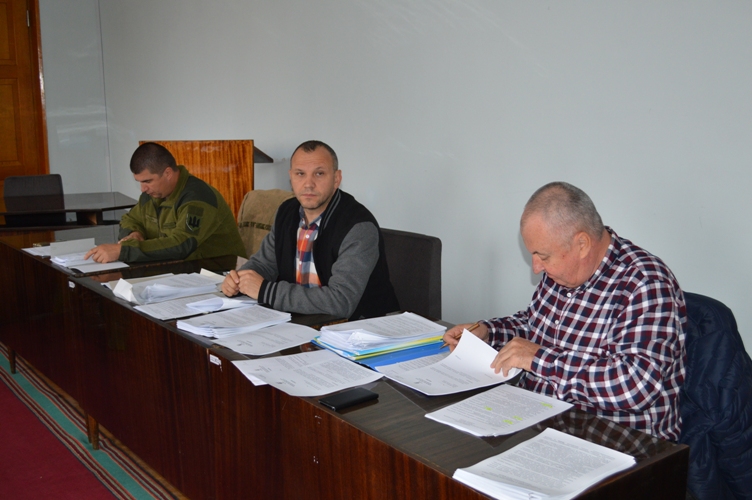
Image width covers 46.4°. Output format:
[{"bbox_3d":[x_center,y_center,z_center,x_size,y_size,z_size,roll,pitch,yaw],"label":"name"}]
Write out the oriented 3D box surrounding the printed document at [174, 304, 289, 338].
[{"bbox_3d":[-0.460,0.236,2.869,0.300,0.028,0.220,-10,14,-42],"label":"printed document"}]

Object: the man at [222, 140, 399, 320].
[{"bbox_3d":[-0.201,0.274,3.234,0.660,1.320,0.580,-10,14,-41],"label":"man"}]

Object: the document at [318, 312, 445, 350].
[{"bbox_3d":[0.021,0.246,2.629,0.300,0.040,0.220,-7,12,-31],"label":"document"}]

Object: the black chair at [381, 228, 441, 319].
[{"bbox_3d":[-0.095,0.436,3.341,0.580,0.960,0.500,-8,13,-36],"label":"black chair"}]

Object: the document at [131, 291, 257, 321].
[{"bbox_3d":[-0.643,0.187,3.018,0.297,0.020,0.210,-9,14,-37],"label":"document"}]

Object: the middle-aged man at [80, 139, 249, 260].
[{"bbox_3d":[-0.891,0.137,3.961,0.700,1.240,0.620,-8,14,-37],"label":"middle-aged man"}]

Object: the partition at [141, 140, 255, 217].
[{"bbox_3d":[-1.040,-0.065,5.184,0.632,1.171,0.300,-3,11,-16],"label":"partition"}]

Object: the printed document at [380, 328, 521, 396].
[{"bbox_3d":[0.182,0.296,2.322,0.295,0.080,0.215,-8,14,-36],"label":"printed document"}]

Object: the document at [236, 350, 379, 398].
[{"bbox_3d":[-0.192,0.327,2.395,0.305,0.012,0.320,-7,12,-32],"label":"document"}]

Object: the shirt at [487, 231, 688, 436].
[{"bbox_3d":[0.511,0.264,2.227,0.460,0.640,0.580,-8,13,-36],"label":"shirt"}]

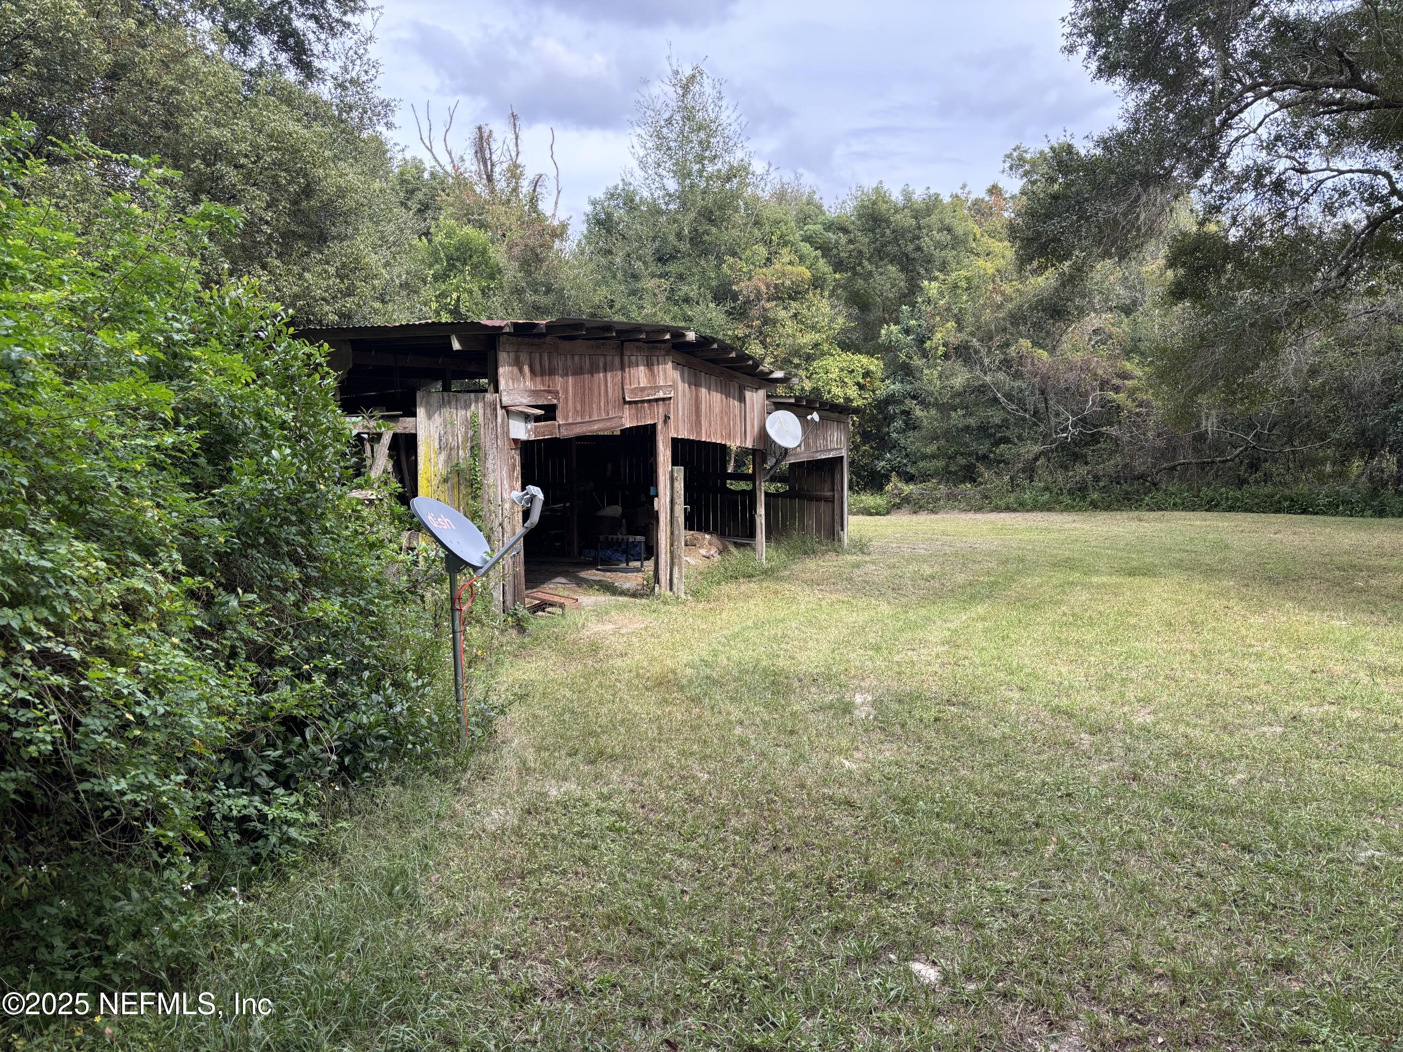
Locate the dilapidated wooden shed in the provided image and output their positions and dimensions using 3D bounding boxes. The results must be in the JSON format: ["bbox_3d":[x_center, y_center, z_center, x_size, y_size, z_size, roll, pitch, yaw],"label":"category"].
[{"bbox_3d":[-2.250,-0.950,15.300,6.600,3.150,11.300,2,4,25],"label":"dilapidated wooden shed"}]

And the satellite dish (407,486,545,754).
[{"bbox_3d":[-1.245,0.490,5.860,0.770,1.460,0.520,1,4,17],"label":"satellite dish"}]

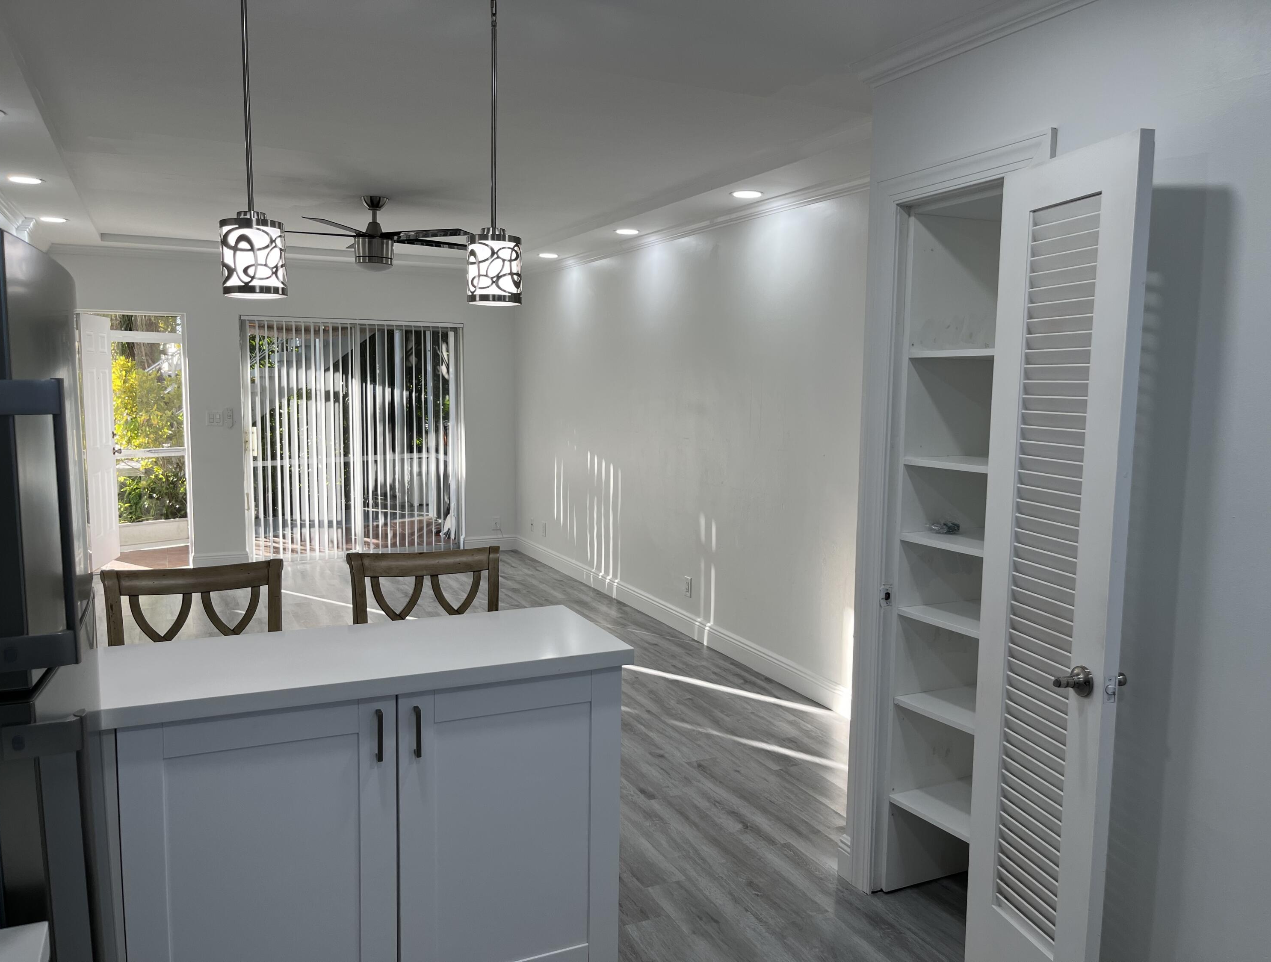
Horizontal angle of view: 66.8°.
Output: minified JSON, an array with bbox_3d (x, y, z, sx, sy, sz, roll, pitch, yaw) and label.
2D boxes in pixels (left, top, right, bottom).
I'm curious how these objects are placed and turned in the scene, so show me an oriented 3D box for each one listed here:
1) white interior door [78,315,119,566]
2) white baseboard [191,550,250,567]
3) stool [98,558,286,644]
[{"bbox_3d":[-4.343,-0.319,7.800,0.045,2.010,0.690,0,6,-11],"label":"white interior door"},{"bbox_3d":[-3.362,0.649,7.808,0.430,0.130,0.020,-2,6,-25],"label":"white baseboard"},{"bbox_3d":[-1.173,0.766,2.607,0.470,1.015,0.530,-2,6,-22],"label":"stool"}]

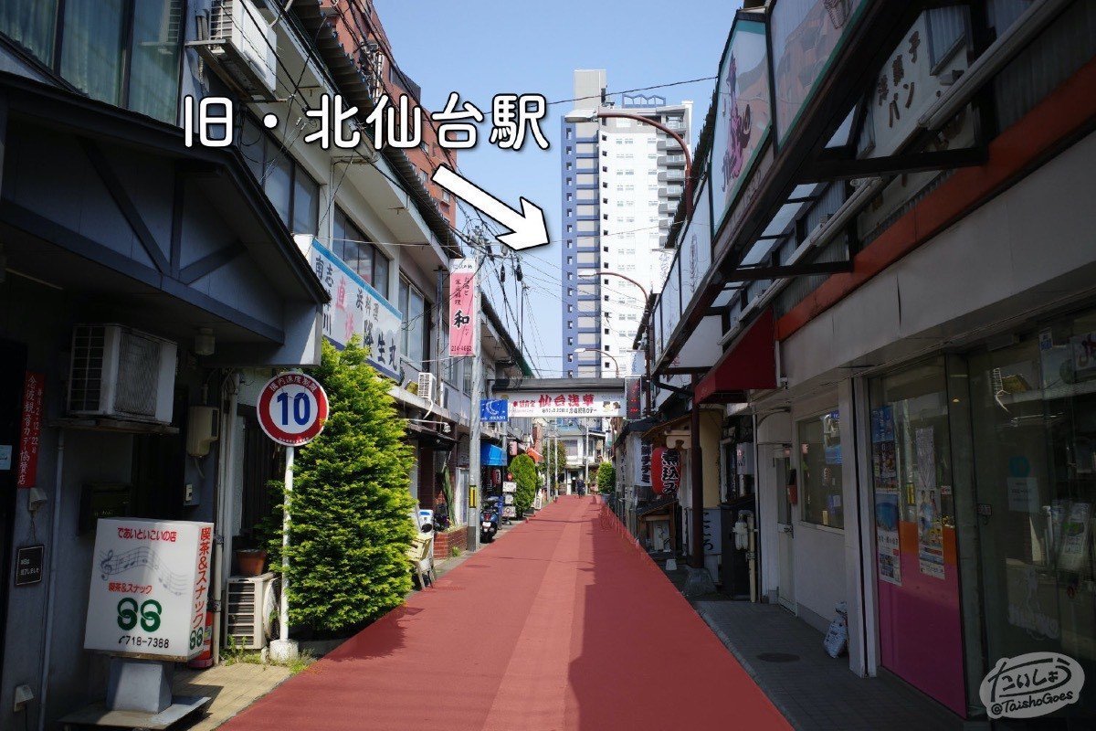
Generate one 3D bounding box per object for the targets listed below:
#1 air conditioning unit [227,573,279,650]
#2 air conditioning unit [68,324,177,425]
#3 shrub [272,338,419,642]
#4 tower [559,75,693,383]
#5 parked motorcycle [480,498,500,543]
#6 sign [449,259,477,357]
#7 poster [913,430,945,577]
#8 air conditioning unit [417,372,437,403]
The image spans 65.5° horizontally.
[{"bbox_3d":[-2.479,2.087,7.464,0.310,0.585,0.790,0,-7,3],"label":"air conditioning unit"},{"bbox_3d":[-2.801,0.079,5.664,0.290,0.560,0.770,-1,-7,3],"label":"air conditioning unit"},{"bbox_3d":[-2.117,1.151,8.891,1.481,2.917,1.500,-1,-7,3],"label":"shrub"},{"bbox_3d":[14.100,-15.533,164.186,23.500,76.500,22.000,0,-7,0],"label":"tower"},{"bbox_3d":[-1.339,3.542,19.965,0.640,1.040,1.780,-1,-7,3],"label":"parked motorcycle"},{"bbox_3d":[-1.728,-1.178,17.339,0.545,2.009,0.080,-1,-7,3],"label":"sign"},{"bbox_3d":[2.649,0.944,5.915,0.020,1.020,0.418,-1,-7,3],"label":"poster"},{"bbox_3d":[-2.632,0.486,18.698,0.280,0.560,0.750,0,-7,3],"label":"air conditioning unit"}]

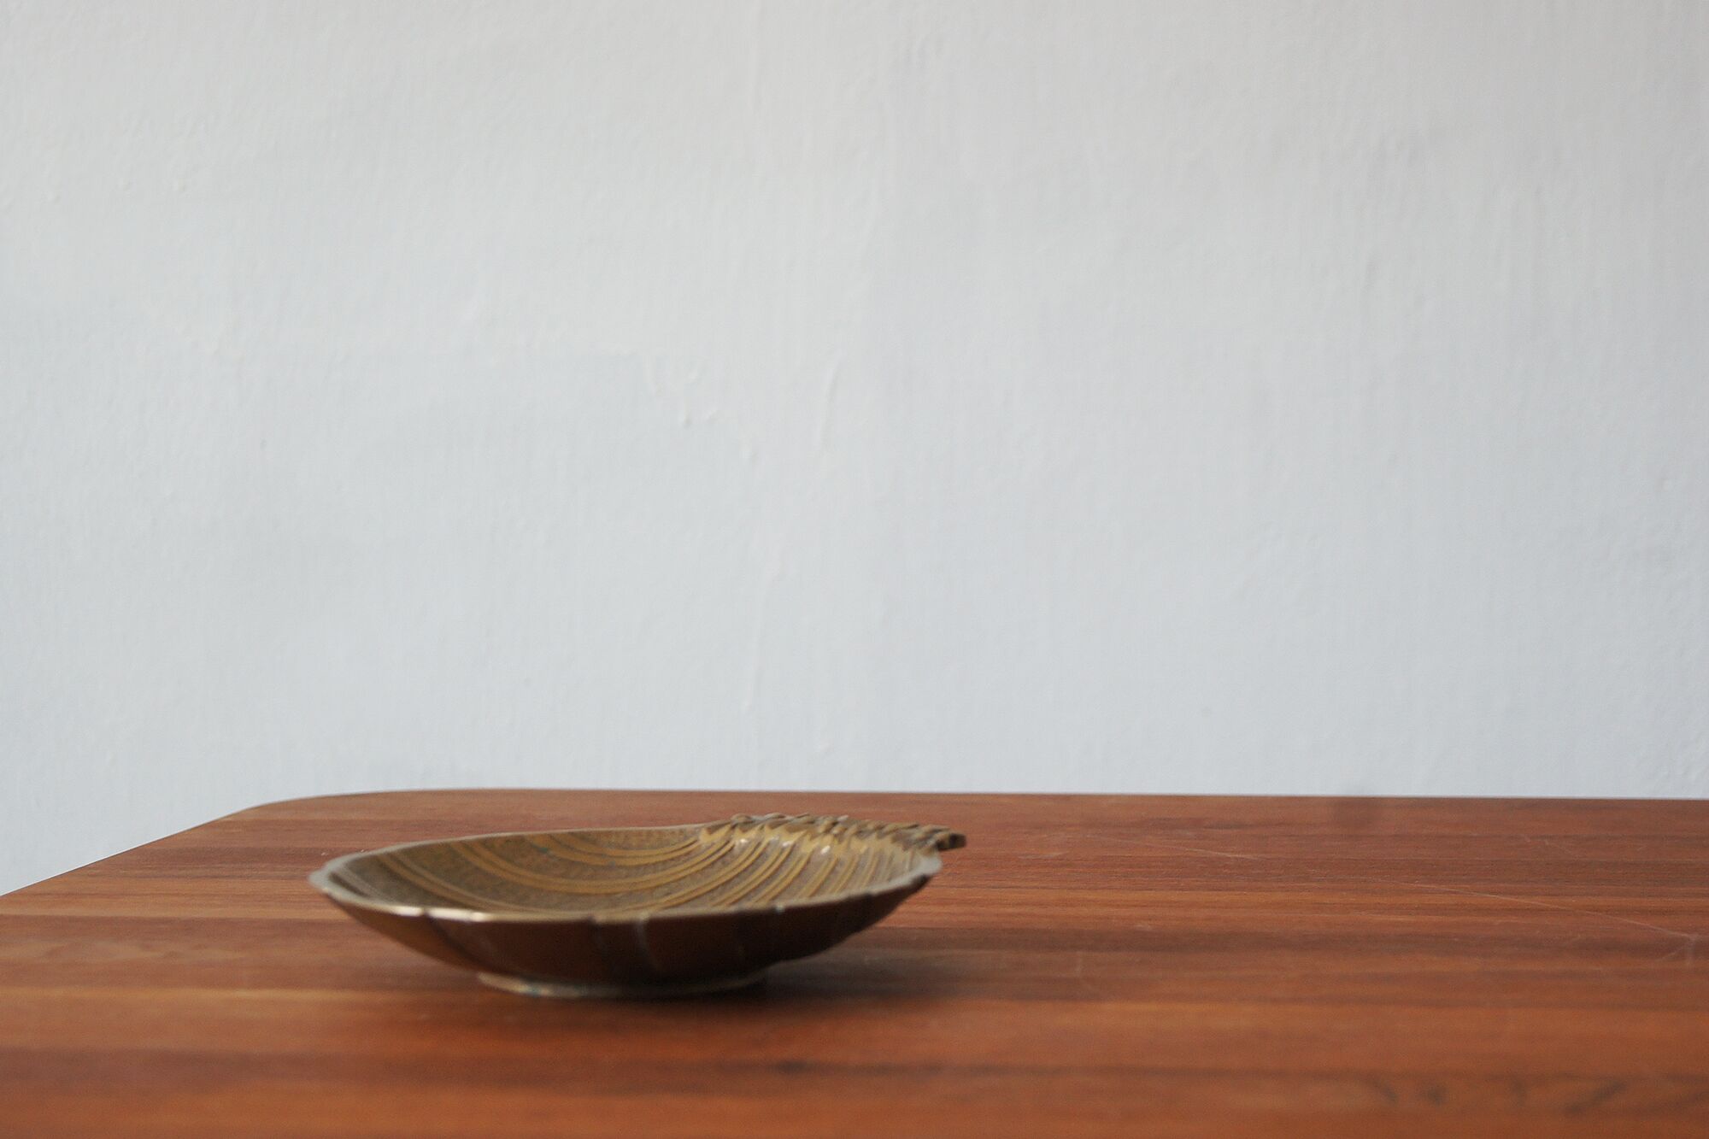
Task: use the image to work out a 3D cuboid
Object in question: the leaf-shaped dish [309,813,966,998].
[{"bbox_3d":[-0.052,0.085,0.868,0.157,0.032,0.190,1,2,25],"label":"leaf-shaped dish"}]

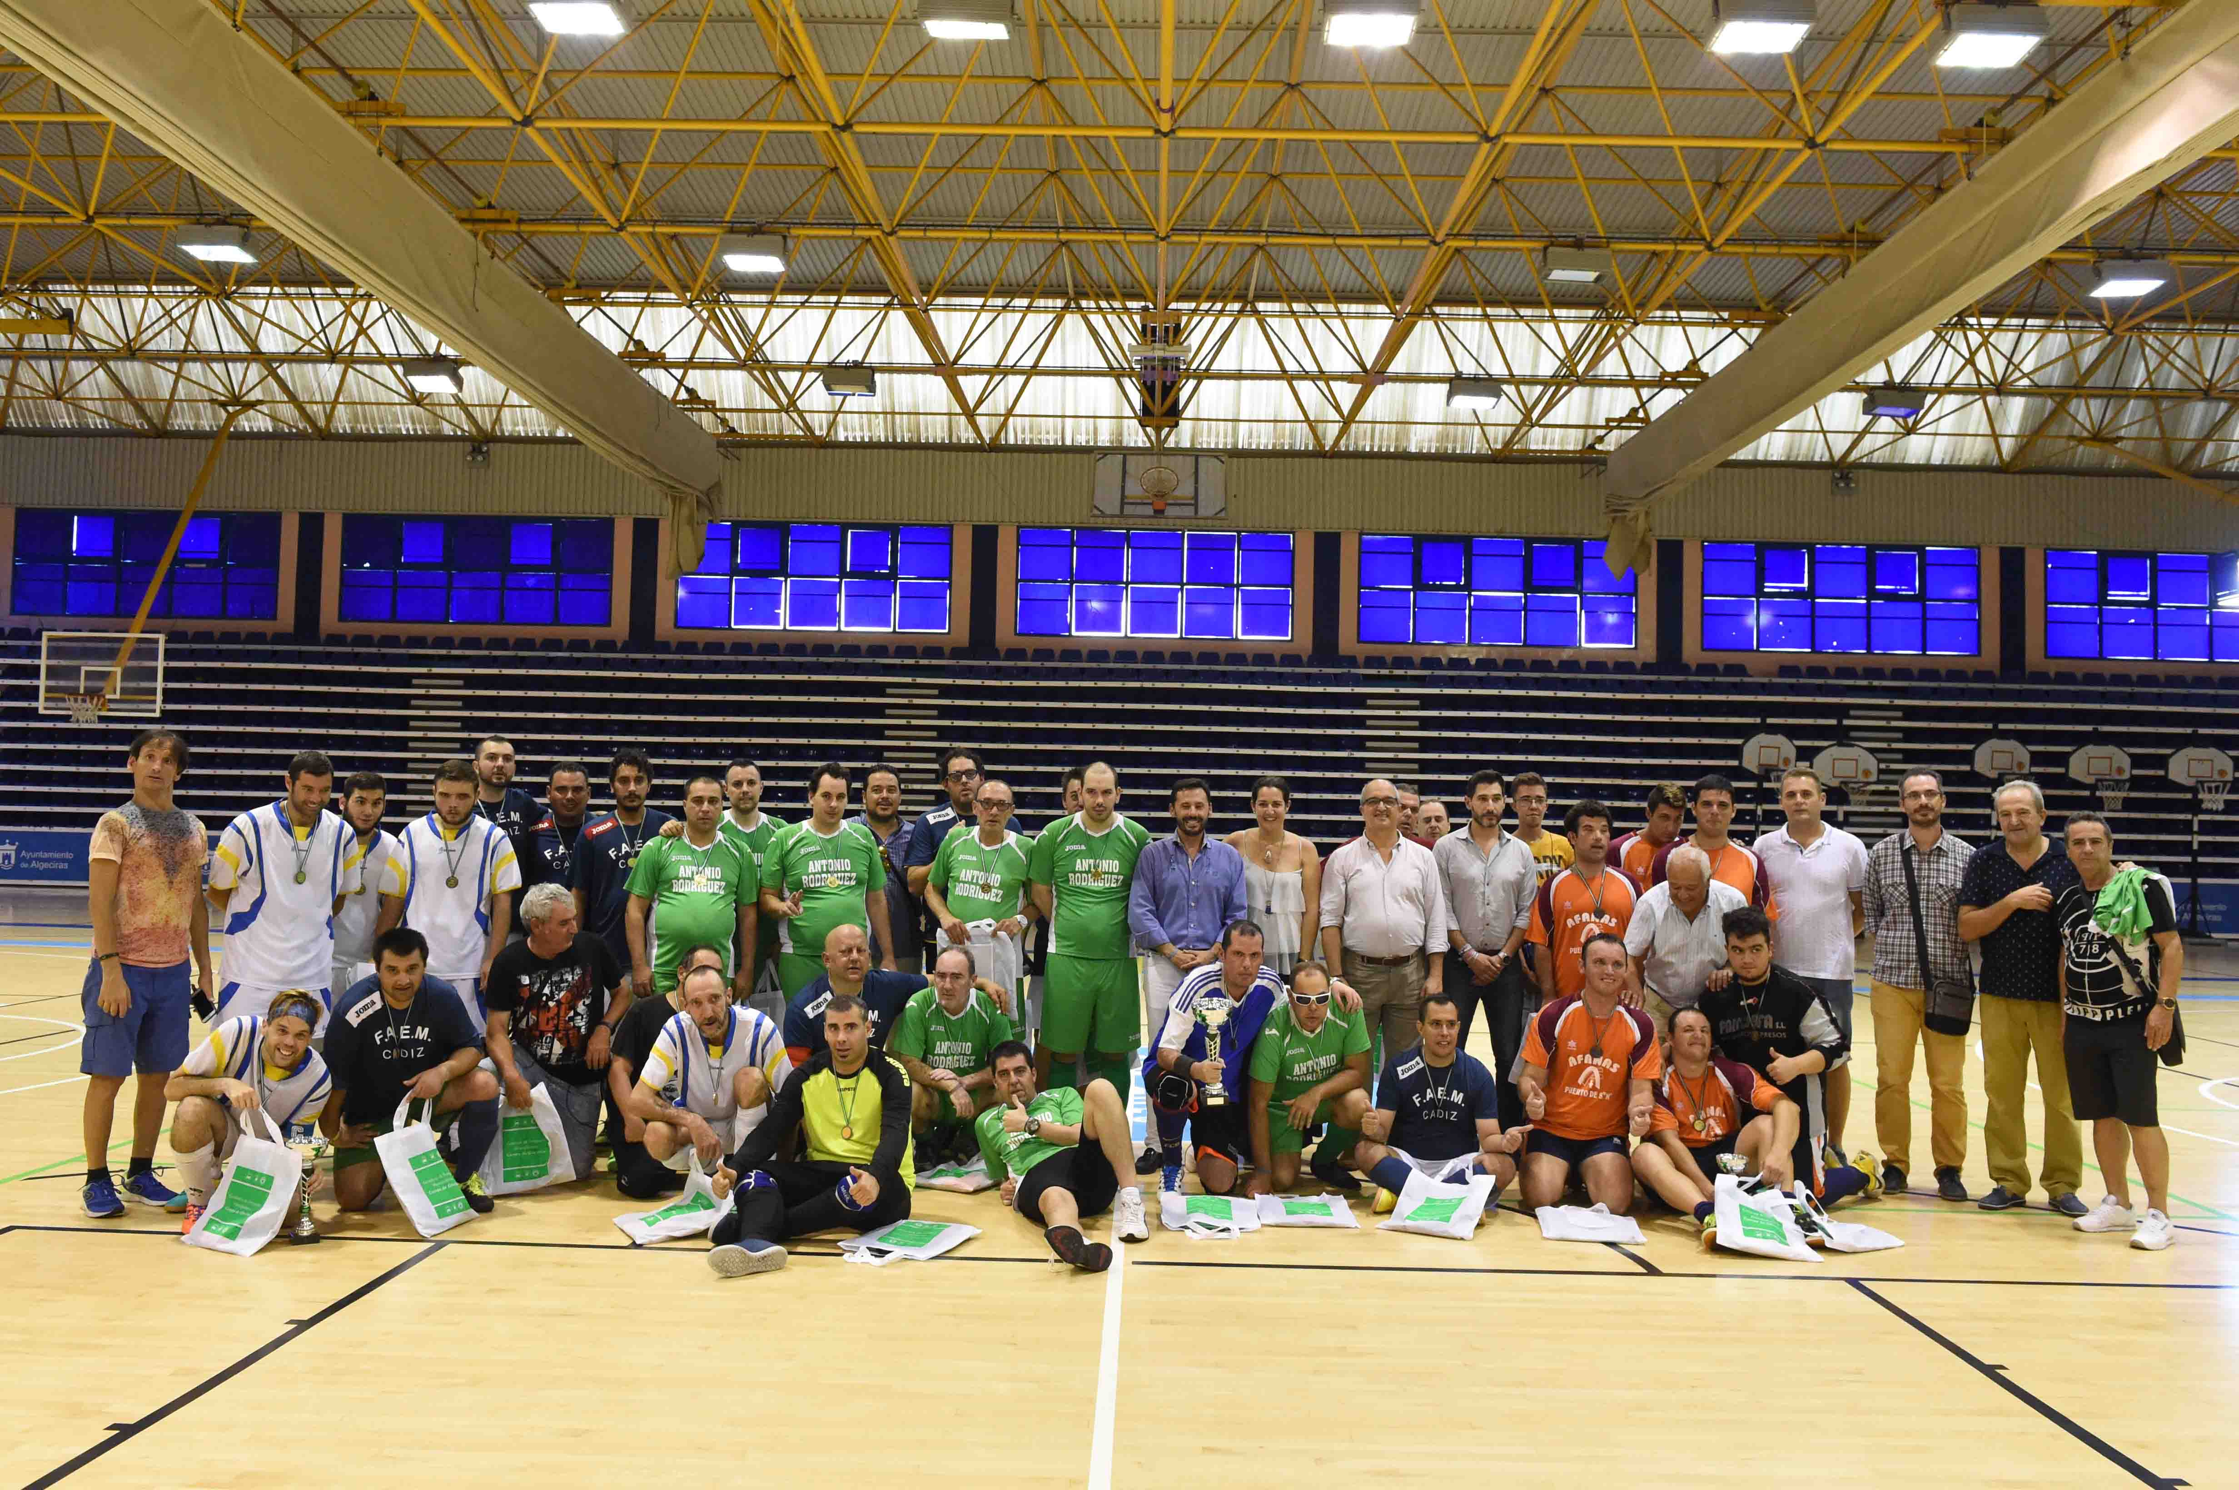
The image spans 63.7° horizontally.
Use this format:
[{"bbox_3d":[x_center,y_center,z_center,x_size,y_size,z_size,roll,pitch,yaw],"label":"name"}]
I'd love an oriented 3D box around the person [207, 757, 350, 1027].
[{"bbox_3d":[-3.494,0.886,7.484,0.550,1.740,0.340,2,-2,-23],"label":"person"}]

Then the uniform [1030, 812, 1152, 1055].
[{"bbox_3d":[-0.116,0.801,7.678,0.520,1.035,0.360,1,-2,-4],"label":"uniform"}]

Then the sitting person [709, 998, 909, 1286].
[{"bbox_3d":[-1.102,1.335,6.434,0.650,0.850,0.980,1,-2,10],"label":"sitting person"}]

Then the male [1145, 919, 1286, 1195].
[{"bbox_3d":[0.404,1.274,7.501,0.600,1.120,0.720,1,-2,9],"label":"male"}]

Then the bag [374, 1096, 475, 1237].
[{"bbox_3d":[-2.502,1.526,6.486,0.130,0.470,0.330,-33,-11,16],"label":"bag"}]

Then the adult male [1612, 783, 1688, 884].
[{"bbox_3d":[2.591,1.062,8.727,0.520,1.766,0.340,1,-2,7],"label":"adult male"}]

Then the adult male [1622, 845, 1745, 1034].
[{"bbox_3d":[2.436,1.179,7.773,0.540,1.470,0.520,1,-3,9],"label":"adult male"}]

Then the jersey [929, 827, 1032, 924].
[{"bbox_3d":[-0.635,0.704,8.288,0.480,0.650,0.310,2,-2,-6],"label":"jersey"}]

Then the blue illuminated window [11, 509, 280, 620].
[{"bbox_3d":[-17.368,-3.213,32.159,4.707,1.876,0.150,1,-2,1],"label":"blue illuminated window"}]

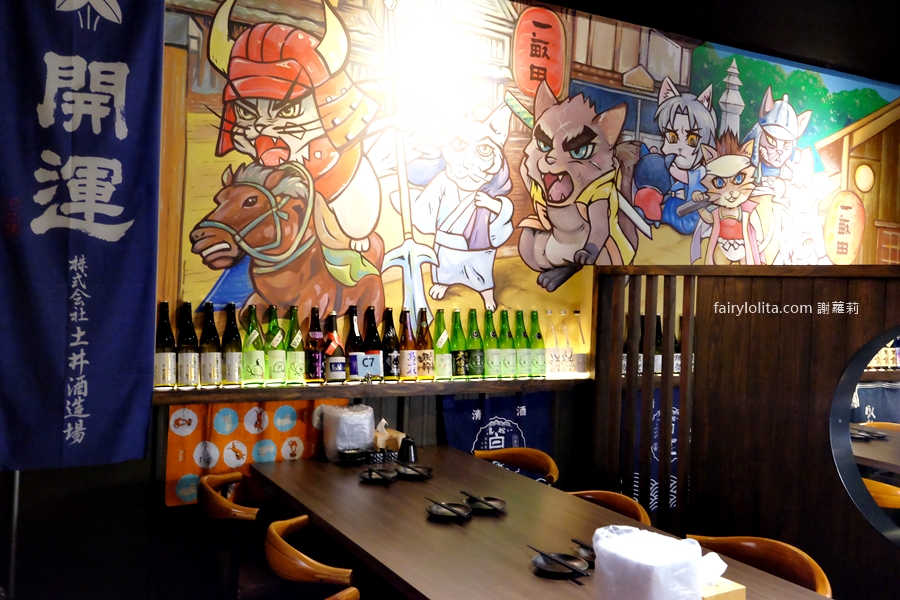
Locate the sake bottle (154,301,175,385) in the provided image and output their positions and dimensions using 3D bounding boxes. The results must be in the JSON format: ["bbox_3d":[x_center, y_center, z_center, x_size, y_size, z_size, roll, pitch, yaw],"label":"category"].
[{"bbox_3d":[-0.995,0.157,2.715,0.075,0.303,0.075,2,-4,-31],"label":"sake bottle"}]

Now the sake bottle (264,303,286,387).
[{"bbox_3d":[-0.655,0.170,2.903,0.075,0.299,0.075,2,-4,-31],"label":"sake bottle"}]

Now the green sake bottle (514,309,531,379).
[{"bbox_3d":[0.323,0.197,3.485,0.078,0.298,0.078,-2,-7,0],"label":"green sake bottle"}]

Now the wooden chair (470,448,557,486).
[{"bbox_3d":[0.253,1.056,3.218,0.500,0.750,0.550,1,3,-32],"label":"wooden chair"}]

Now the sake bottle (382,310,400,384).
[{"bbox_3d":[-0.245,0.187,3.243,0.073,0.308,0.073,-2,-7,0],"label":"sake bottle"}]

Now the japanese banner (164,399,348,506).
[{"bbox_3d":[-0.737,0.583,3.043,0.706,0.389,0.020,1,3,-27],"label":"japanese banner"}]

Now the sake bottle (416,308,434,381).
[{"bbox_3d":[-0.105,0.186,3.221,0.075,0.302,0.075,0,-3,0],"label":"sake bottle"}]

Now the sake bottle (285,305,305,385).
[{"bbox_3d":[-0.609,0.178,3.053,0.073,0.309,0.073,1,-7,-27],"label":"sake bottle"}]

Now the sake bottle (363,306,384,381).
[{"bbox_3d":[-0.309,0.176,3.109,0.078,0.299,0.078,-2,-7,0],"label":"sake bottle"}]

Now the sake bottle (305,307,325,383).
[{"bbox_3d":[-0.518,0.171,2.984,0.078,0.294,0.078,2,-8,-31],"label":"sake bottle"}]

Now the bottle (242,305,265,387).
[{"bbox_3d":[-0.724,0.164,2.861,0.078,0.295,0.078,2,-8,-31],"label":"bottle"}]

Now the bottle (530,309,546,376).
[{"bbox_3d":[0.405,0.204,3.568,0.073,0.308,0.073,-2,-7,0],"label":"bottle"}]

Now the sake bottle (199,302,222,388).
[{"bbox_3d":[-0.895,0.167,2.902,0.074,0.319,0.074,1,-7,-27],"label":"sake bottle"}]

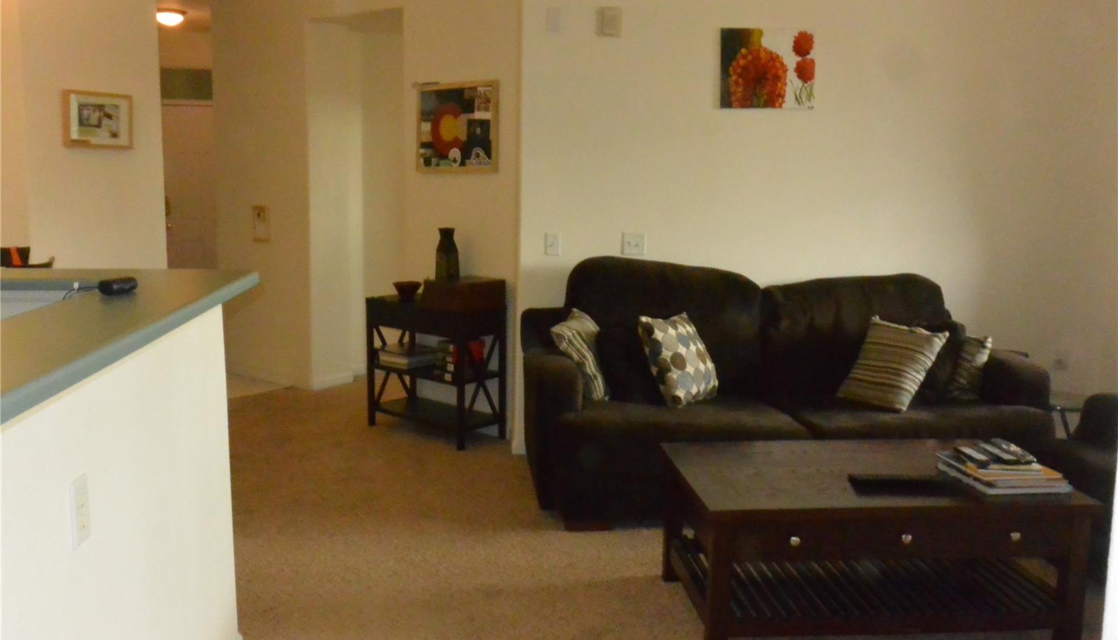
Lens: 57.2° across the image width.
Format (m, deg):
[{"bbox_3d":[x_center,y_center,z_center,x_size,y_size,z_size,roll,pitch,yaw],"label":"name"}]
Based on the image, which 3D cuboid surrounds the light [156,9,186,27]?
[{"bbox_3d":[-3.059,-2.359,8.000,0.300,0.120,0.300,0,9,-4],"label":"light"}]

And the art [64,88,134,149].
[{"bbox_3d":[-2.289,-0.993,5.104,0.030,0.272,0.328,9,12,43],"label":"art"}]

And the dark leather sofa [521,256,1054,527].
[{"bbox_3d":[0.958,0.292,4.703,2.235,1.020,1.063,1,9,-2],"label":"dark leather sofa"}]

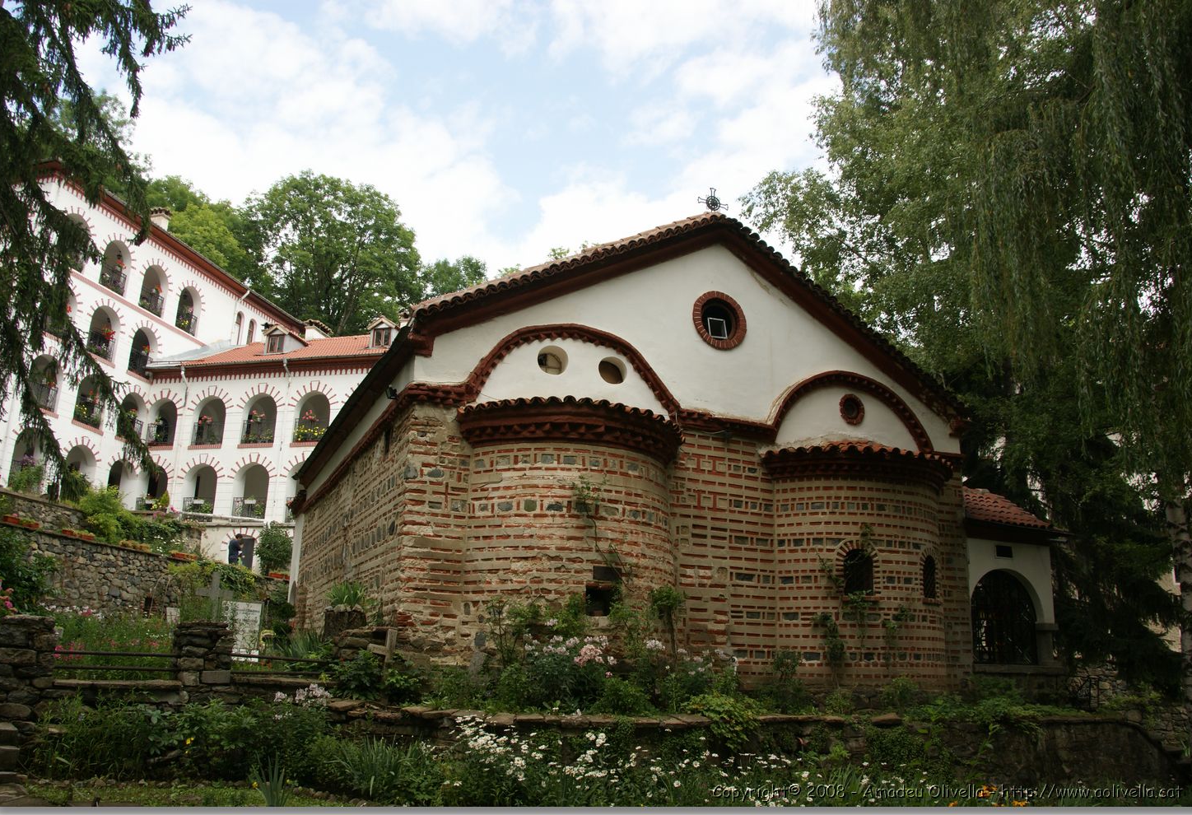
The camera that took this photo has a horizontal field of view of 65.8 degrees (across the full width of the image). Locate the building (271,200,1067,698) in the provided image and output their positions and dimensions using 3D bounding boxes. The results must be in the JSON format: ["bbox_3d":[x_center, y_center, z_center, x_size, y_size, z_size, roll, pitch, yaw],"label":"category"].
[{"bbox_3d":[0.220,1.852,20.744,12.232,7.350,16.065,7,-15,-21],"label":"building"}]

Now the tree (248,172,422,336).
[{"bbox_3d":[-17.042,-8.468,60.000,12.000,14.000,12.000,2,-14,0],"label":"tree"}]

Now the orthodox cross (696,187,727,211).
[{"bbox_3d":[1.916,-3.372,15.019,0.565,0.462,0.060,7,-15,-21],"label":"orthodox cross"}]

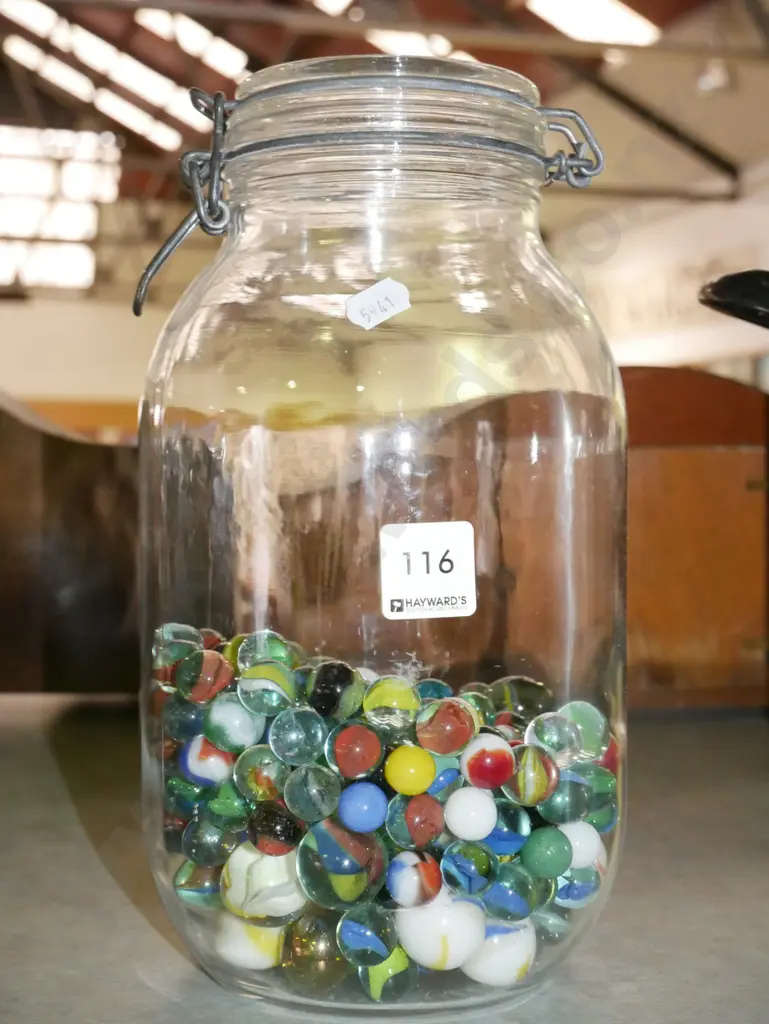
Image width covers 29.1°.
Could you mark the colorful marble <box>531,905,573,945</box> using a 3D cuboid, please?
[{"bbox_3d":[0.051,0.126,0.456,0.016,0.016,0.016,0,6,0],"label":"colorful marble"}]

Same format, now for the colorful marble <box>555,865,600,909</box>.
[{"bbox_3d":[0.060,0.115,0.458,0.016,0.016,0.016,0,5,0],"label":"colorful marble"}]

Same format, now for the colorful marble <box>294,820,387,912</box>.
[{"bbox_3d":[-0.012,0.097,0.409,0.025,0.025,0.025,0,5,0],"label":"colorful marble"}]

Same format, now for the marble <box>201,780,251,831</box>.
[{"bbox_3d":[-0.047,0.088,0.443,0.016,0.016,0.016,0,6,0],"label":"marble"}]

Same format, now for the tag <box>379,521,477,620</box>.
[{"bbox_3d":[0.012,0.016,0.408,0.026,0.027,0.001,-2,3,-9],"label":"tag"}]

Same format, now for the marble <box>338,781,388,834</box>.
[{"bbox_3d":[-0.006,0.084,0.422,0.014,0.014,0.014,0,6,0],"label":"marble"}]

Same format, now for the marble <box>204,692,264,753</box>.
[{"bbox_3d":[-0.042,0.058,0.410,0.017,0.017,0.017,1,4,0],"label":"marble"}]

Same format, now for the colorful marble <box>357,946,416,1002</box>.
[{"bbox_3d":[0.001,0.128,0.411,0.016,0.016,0.016,0,5,0],"label":"colorful marble"}]

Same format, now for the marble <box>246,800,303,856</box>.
[{"bbox_3d":[-0.031,0.089,0.417,0.016,0.016,0.016,0,5,0],"label":"marble"}]

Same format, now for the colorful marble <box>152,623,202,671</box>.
[{"bbox_3d":[-0.063,0.042,0.454,0.016,0.016,0.016,1,4,0],"label":"colorful marble"}]

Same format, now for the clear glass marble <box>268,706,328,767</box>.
[{"bbox_3d":[-0.024,0.061,0.404,0.016,0.016,0.016,0,5,0],"label":"clear glass marble"}]

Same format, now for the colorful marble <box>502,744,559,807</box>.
[{"bbox_3d":[0.041,0.074,0.417,0.017,0.017,0.017,0,5,0],"label":"colorful marble"}]

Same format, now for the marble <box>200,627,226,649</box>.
[{"bbox_3d":[-0.058,0.046,0.482,0.016,0.016,0.016,0,5,0],"label":"marble"}]

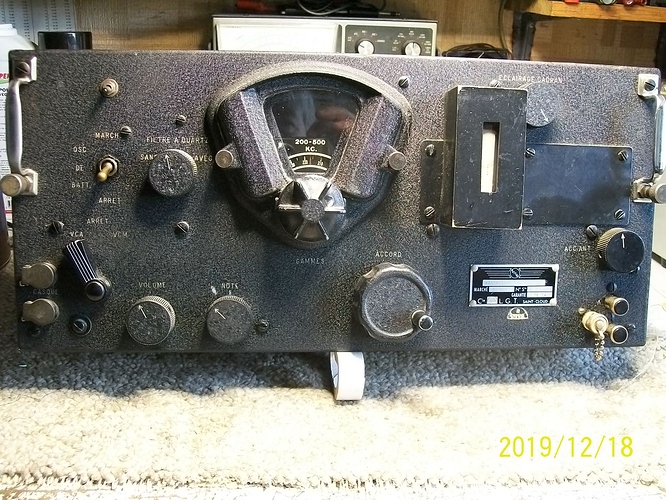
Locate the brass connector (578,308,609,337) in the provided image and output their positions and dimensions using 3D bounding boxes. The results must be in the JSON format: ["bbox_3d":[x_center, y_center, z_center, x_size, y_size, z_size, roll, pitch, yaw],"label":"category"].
[{"bbox_3d":[0.200,0.056,0.531,0.013,0.015,0.020,0,6,-5],"label":"brass connector"}]

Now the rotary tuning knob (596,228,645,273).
[{"bbox_3d":[0.211,0.001,0.509,0.033,0.033,0.013,0,6,-5],"label":"rotary tuning knob"}]

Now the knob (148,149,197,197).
[{"bbox_3d":[-0.110,-0.052,0.478,0.033,0.033,0.013,0,6,-5],"label":"knob"}]

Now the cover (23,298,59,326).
[{"bbox_3d":[-0.210,0.045,0.500,0.022,0.018,0.010,0,6,-5],"label":"cover"}]

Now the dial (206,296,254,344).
[{"bbox_3d":[-0.073,0.050,0.491,0.033,0.033,0.013,0,6,-5],"label":"dial"}]

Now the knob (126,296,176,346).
[{"bbox_3d":[-0.128,0.050,0.487,0.033,0.033,0.013,0,6,-5],"label":"knob"}]

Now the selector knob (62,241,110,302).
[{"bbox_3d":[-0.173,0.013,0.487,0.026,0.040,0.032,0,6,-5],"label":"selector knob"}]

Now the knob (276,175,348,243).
[{"bbox_3d":[-0.015,-0.029,0.490,0.046,0.046,0.026,0,6,-5],"label":"knob"}]

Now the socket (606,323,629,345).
[{"bbox_3d":[0.207,0.061,0.511,0.013,0.013,0.021,0,6,-5],"label":"socket"}]

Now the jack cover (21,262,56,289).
[{"bbox_3d":[-0.211,0.018,0.497,0.022,0.018,0.010,0,6,-5],"label":"jack cover"}]

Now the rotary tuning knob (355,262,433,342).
[{"bbox_3d":[0.045,0.038,0.489,0.056,0.056,0.035,0,6,-5],"label":"rotary tuning knob"}]

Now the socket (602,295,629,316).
[{"bbox_3d":[0.207,0.040,0.509,0.013,0.013,0.021,0,6,-5],"label":"socket"}]

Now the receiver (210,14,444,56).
[{"bbox_3d":[-0.016,-0.256,0.998,0.302,0.127,0.125,0,6,-5],"label":"receiver"}]

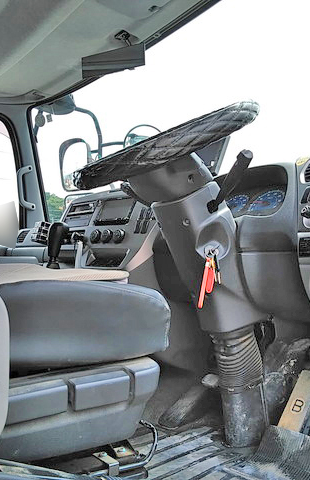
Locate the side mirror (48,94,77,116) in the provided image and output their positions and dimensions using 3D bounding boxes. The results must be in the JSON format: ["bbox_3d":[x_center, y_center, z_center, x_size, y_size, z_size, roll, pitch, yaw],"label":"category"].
[{"bbox_3d":[-0.497,-0.738,2.680,0.190,0.150,0.130,-1,-2,39],"label":"side mirror"}]

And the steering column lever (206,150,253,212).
[{"bbox_3d":[0.159,-0.123,1.087,0.032,0.032,0.153,1,-44,-34],"label":"steering column lever"}]

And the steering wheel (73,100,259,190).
[{"bbox_3d":[0.028,-0.211,1.181,0.460,0.085,0.460,-31,16,-31],"label":"steering wheel"}]

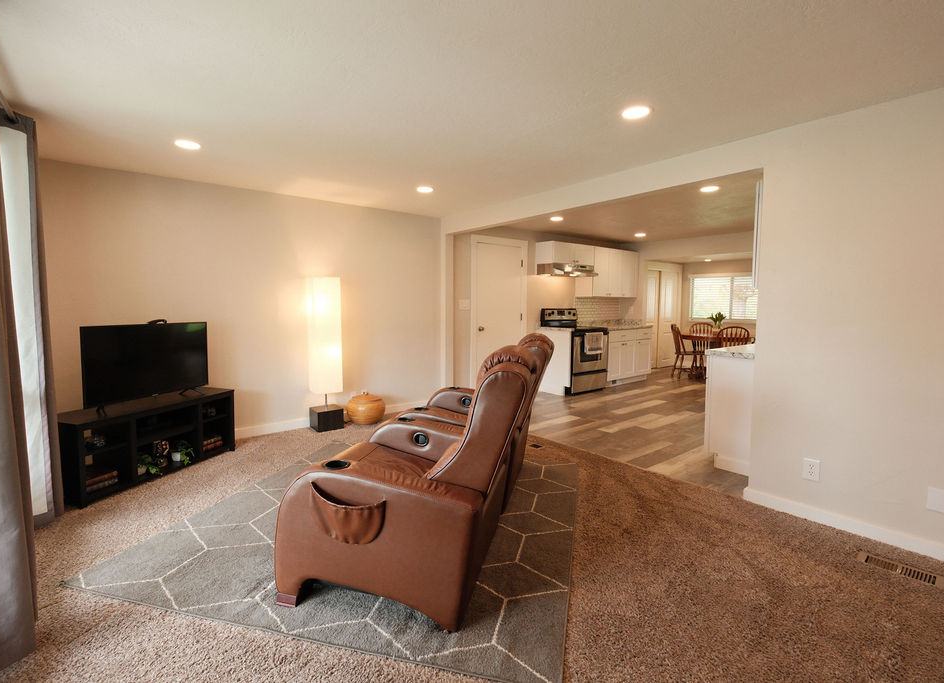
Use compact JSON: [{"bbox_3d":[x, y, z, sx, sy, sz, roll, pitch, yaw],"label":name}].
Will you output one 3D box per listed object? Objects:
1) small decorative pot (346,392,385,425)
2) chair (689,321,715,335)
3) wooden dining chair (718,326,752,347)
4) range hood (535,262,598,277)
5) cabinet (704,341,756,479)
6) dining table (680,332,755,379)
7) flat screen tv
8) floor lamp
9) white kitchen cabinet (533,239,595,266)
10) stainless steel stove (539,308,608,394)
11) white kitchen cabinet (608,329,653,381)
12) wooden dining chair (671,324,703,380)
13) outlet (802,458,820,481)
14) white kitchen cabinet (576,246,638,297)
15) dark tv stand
[{"bbox_3d":[-1.158,0.733,4.640,0.400,0.315,0.400,0,5,0],"label":"small decorative pot"},{"bbox_3d":[4.220,0.131,7.680,0.460,0.920,0.530,0,5,7],"label":"chair"},{"bbox_3d":[4.060,0.211,6.820,0.460,0.920,0.530,0,5,7],"label":"wooden dining chair"},{"bbox_3d":[1.395,-1.036,6.190,0.880,0.155,0.470,-5,7,-40],"label":"range hood"},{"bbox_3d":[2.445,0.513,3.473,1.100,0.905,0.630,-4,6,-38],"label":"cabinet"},{"bbox_3d":[3.955,0.292,6.846,1.000,0.760,1.130,-4,6,-38],"label":"dining table"},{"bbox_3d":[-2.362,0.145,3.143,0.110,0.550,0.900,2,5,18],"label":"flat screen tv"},{"bbox_3d":[-1.458,0.124,4.250,0.250,1.510,0.240,-4,6,-38],"label":"floor lamp"},{"bbox_3d":[1.416,-1.289,6.386,0.930,0.295,0.335,-4,6,-38],"label":"white kitchen cabinet"},{"bbox_3d":[1.502,0.135,6.261,0.770,1.190,0.660,-5,7,-40],"label":"stainless steel stove"},{"bbox_3d":[2.280,0.217,6.947,1.270,0.895,0.620,-5,7,-40],"label":"white kitchen cabinet"},{"bbox_3d":[3.650,0.172,7.250,0.530,0.920,0.460,0,5,5],"label":"wooden dining chair"},{"bbox_3d":[1.984,0.753,2.495,0.012,0.118,0.072,-4,6,-38],"label":"outlet"},{"bbox_3d":[2.257,-1.109,7.062,1.240,0.760,0.335,-4,6,-38],"label":"white kitchen cabinet"},{"bbox_3d":[-2.372,0.711,3.162,0.395,0.525,1.100,2,5,20],"label":"dark tv stand"}]

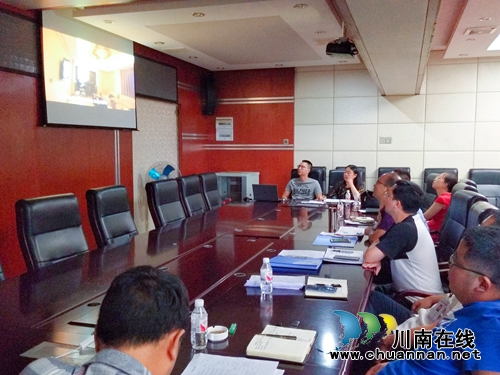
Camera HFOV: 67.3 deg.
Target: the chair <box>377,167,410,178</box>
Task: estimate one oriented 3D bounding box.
[{"bbox_3d":[2.316,0.281,5.909,0.600,1.135,0.650,1,6,7],"label":"chair"}]

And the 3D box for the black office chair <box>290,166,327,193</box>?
[{"bbox_3d":[0.879,0.294,5.892,0.600,1.120,0.660,3,7,20],"label":"black office chair"}]

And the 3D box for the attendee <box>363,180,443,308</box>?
[{"bbox_3d":[0.985,0.609,2.403,0.680,1.290,0.500,6,8,39],"label":"attendee"}]

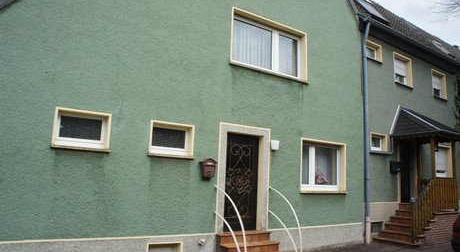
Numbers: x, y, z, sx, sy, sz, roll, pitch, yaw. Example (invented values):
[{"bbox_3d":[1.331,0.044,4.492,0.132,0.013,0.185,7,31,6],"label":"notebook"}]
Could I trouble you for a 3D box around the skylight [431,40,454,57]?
[{"bbox_3d":[9.630,-3.484,15.614,0.760,1.130,0.110,8,-50,-35],"label":"skylight"}]

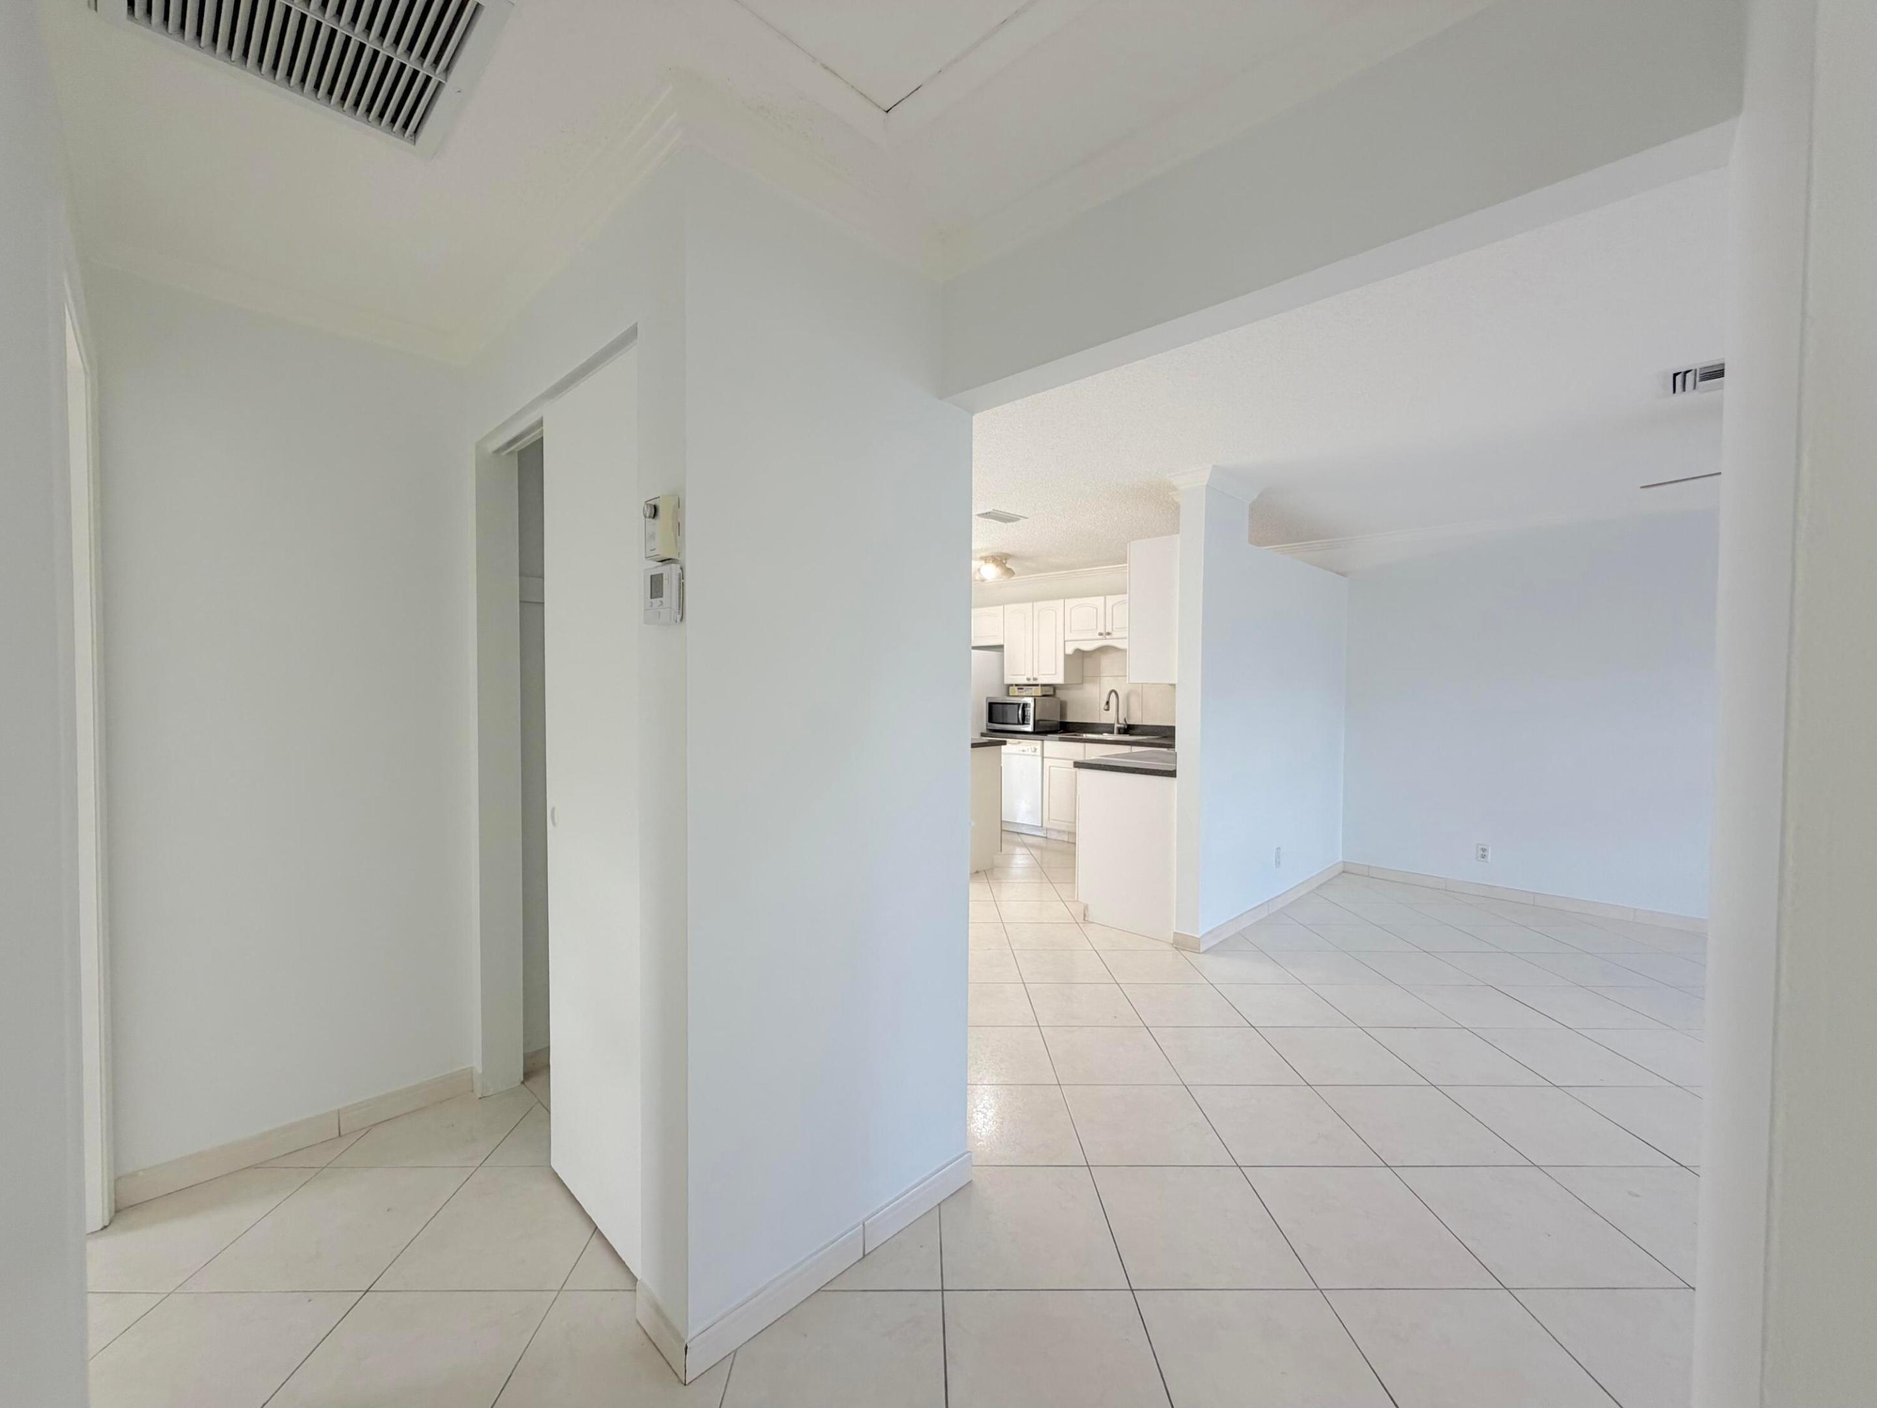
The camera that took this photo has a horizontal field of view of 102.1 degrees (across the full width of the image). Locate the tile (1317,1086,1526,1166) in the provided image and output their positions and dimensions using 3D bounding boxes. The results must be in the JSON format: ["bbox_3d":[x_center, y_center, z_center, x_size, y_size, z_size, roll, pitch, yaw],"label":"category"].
[{"bbox_3d":[1.488,1.316,2.377,0.427,0.010,0.427,1,2,-1],"label":"tile"}]

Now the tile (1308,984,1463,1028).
[{"bbox_3d":[1.897,1.298,3.253,0.427,0.010,0.427,1,2,-1],"label":"tile"}]

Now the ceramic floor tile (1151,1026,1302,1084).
[{"bbox_3d":[1.056,1.308,2.819,0.426,0.012,0.426,0,1,-1],"label":"ceramic floor tile"}]

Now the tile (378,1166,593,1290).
[{"bbox_3d":[-1.056,1.299,1.896,0.427,0.010,0.427,1,2,-1],"label":"tile"}]

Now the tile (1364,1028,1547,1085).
[{"bbox_3d":[1.912,1.314,2.830,0.426,0.012,0.426,0,1,-1],"label":"tile"}]

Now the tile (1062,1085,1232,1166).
[{"bbox_3d":[0.638,1.317,2.378,0.426,0.012,0.426,0,1,-1],"label":"tile"}]

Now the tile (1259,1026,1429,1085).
[{"bbox_3d":[1.485,1.311,2.825,0.426,0.012,0.426,0,1,-1],"label":"tile"}]

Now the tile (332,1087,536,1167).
[{"bbox_3d":[-1.489,1.282,2.322,0.427,0.010,0.427,1,2,-1],"label":"tile"}]

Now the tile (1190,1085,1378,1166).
[{"bbox_3d":[1.062,1.312,2.369,0.427,0.010,0.427,1,2,-1],"label":"tile"}]

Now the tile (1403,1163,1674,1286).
[{"bbox_3d":[1.495,1.328,1.942,0.427,0.010,0.427,1,2,-1],"label":"tile"}]

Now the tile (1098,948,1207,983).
[{"bbox_3d":[1.040,1.286,3.685,0.426,0.012,0.426,0,1,-1],"label":"tile"}]

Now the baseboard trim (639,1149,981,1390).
[{"bbox_3d":[-0.264,1.265,1.841,0.204,0.080,0.848,2,2,44],"label":"baseboard trim"}]

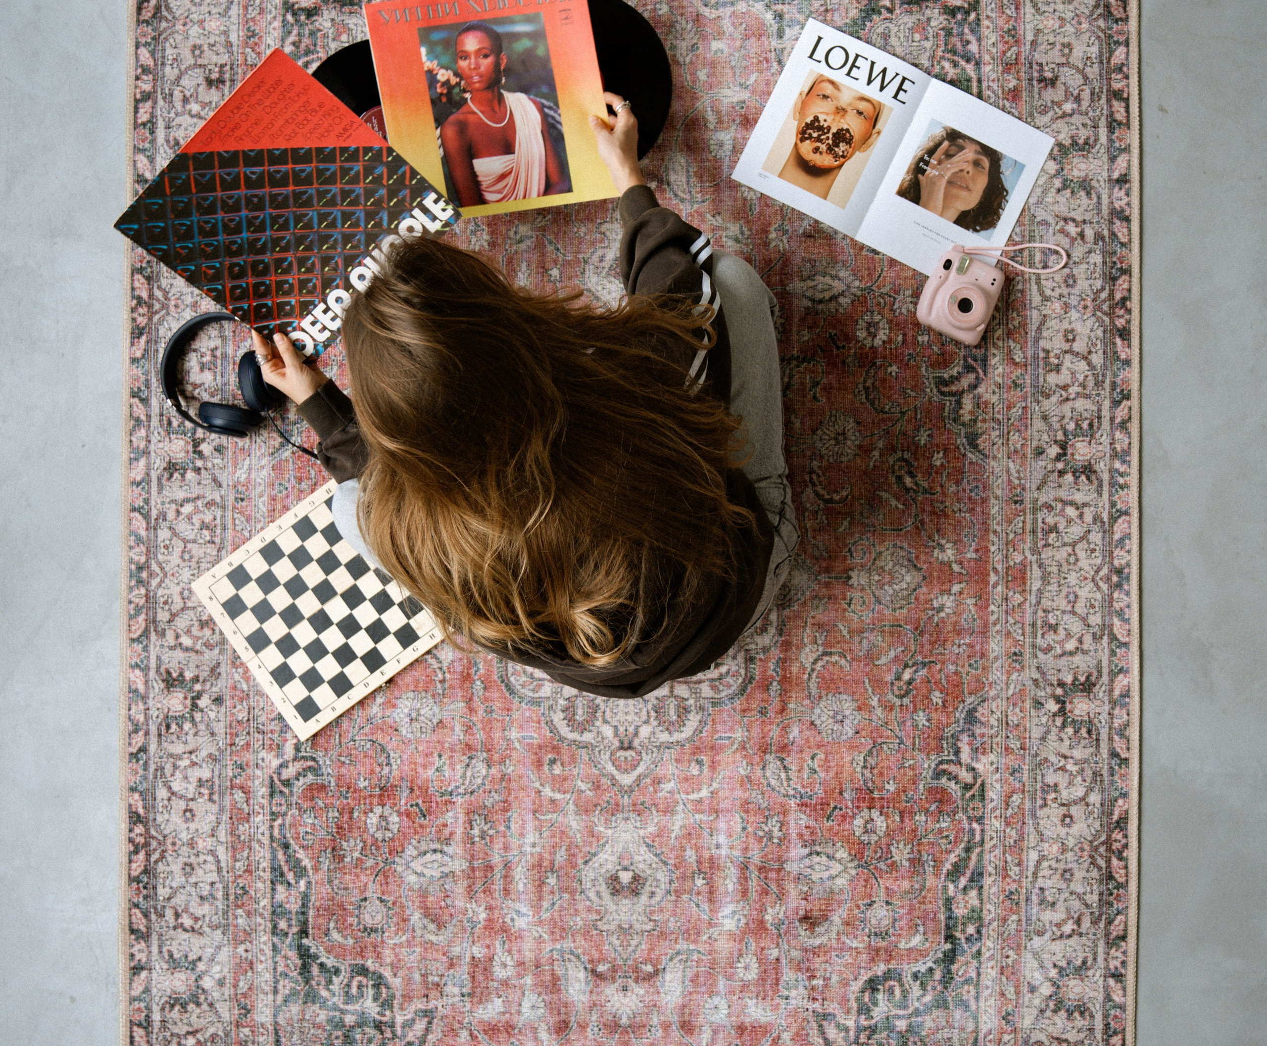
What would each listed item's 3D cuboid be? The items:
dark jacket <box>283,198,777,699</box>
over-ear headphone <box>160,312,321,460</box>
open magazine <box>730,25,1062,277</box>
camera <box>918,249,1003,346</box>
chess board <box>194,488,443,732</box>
[{"bbox_3d":[-0.062,-0.079,1.919,0.610,0.550,0.625,-27,90,1],"label":"dark jacket"},{"bbox_3d":[-0.595,-0.213,2.210,0.195,0.080,0.180,33,91,1],"label":"over-ear headphone"},{"bbox_3d":[0.393,-0.549,2.231,0.412,0.009,0.267,26,91,1],"label":"open magazine"},{"bbox_3d":[0.488,-0.336,2.199,0.107,0.067,0.121,25,91,1],"label":"camera"},{"bbox_3d":[-0.469,0.127,2.239,0.284,0.022,0.287,-36,90,1],"label":"chess board"}]

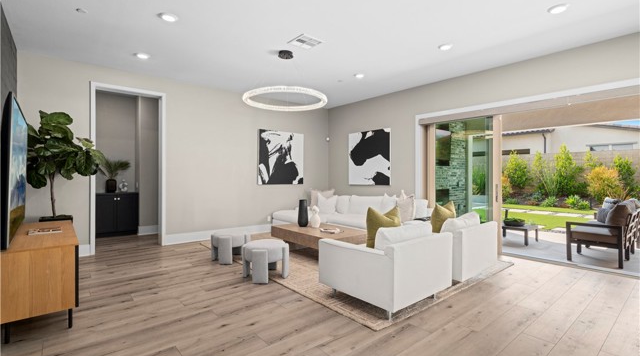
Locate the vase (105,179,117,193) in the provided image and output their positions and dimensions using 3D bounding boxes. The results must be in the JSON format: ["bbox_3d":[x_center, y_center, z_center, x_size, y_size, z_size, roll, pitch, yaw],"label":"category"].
[{"bbox_3d":[-4.368,0.172,6.329,0.195,0.280,0.195,0,1,-39],"label":"vase"}]

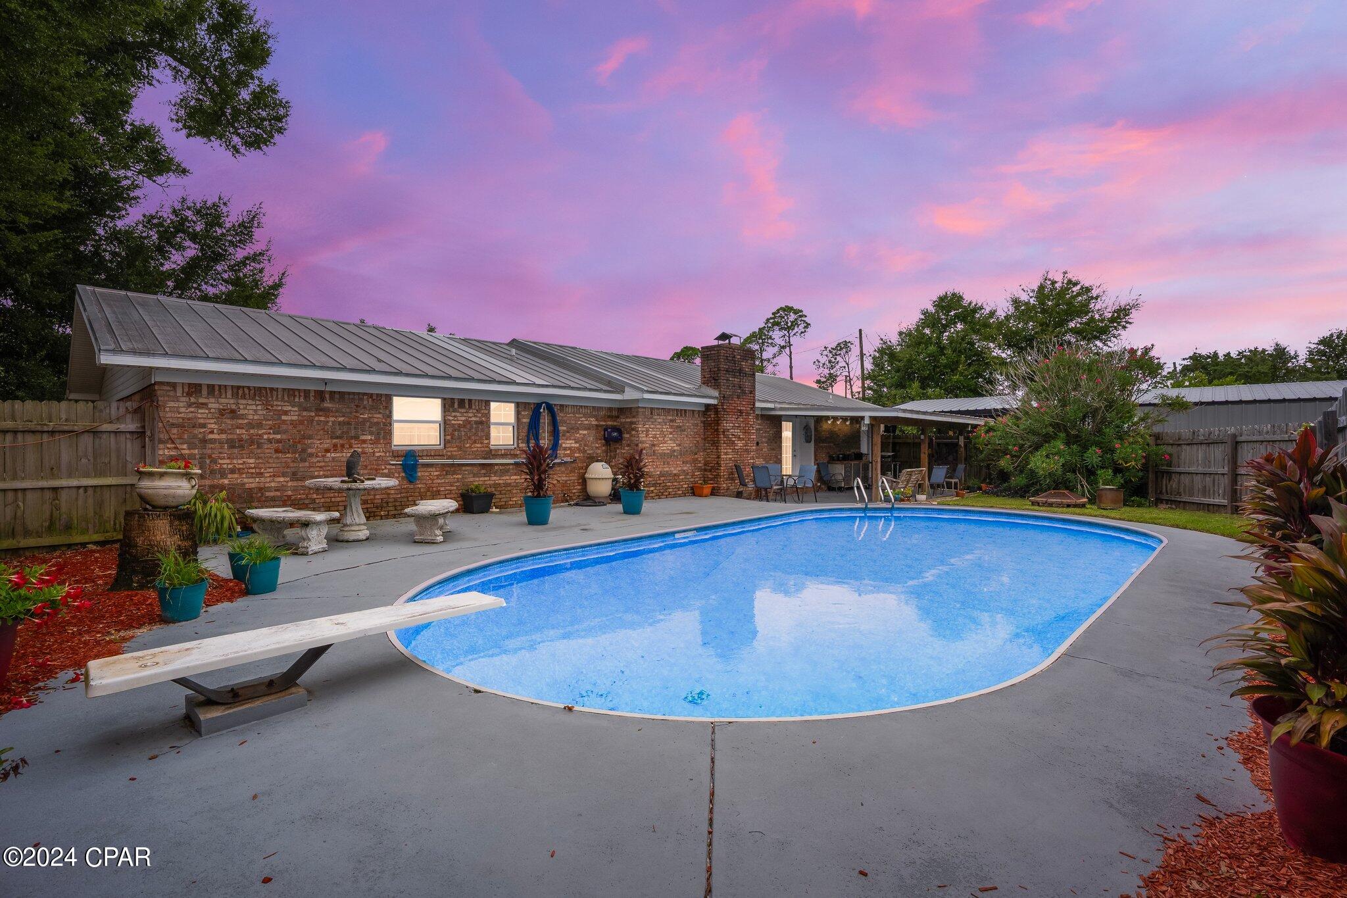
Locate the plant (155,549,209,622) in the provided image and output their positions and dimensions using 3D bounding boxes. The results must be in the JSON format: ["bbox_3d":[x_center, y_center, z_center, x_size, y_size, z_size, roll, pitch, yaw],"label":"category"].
[{"bbox_3d":[-3.430,0.941,4.170,0.320,0.465,0.320,-1,1,-39],"label":"plant"}]

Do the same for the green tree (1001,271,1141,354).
[{"bbox_3d":[18.300,-3.534,28.000,7.000,9.700,6.500,0,1,33],"label":"green tree"}]

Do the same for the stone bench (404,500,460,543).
[{"bbox_3d":[-3.120,0.935,7.830,0.550,0.415,1.330,0,0,-14],"label":"stone bench"}]

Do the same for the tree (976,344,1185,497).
[{"bbox_3d":[10.100,-0.668,15.000,4.600,3.870,4.200,0,1,34],"label":"tree"}]

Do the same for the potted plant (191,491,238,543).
[{"bbox_3d":[-5.820,0.825,7.500,0.600,0.660,0.550,0,1,-38],"label":"potted plant"}]

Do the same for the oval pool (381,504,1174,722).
[{"bbox_3d":[2.133,1.668,6.826,4.960,1.100,10.020,0,1,44],"label":"oval pool"}]

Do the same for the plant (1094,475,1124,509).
[{"bbox_3d":[8.974,0.890,12.300,0.480,0.690,0.480,0,0,0],"label":"plant"}]

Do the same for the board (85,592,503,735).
[{"bbox_3d":[-1.730,1.050,3.030,0.360,0.320,1.770,0,1,44],"label":"board"}]

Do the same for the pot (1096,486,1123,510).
[{"bbox_3d":[8.974,1.000,12.300,0.450,0.450,0.450,0,0,0],"label":"pot"}]

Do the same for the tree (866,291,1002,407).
[{"bbox_3d":[12.159,-3.100,28.000,6.400,8.600,6.200,0,0,0],"label":"tree"}]

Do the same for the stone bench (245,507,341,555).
[{"bbox_3d":[-4.430,0.945,6.930,1.330,0.415,0.550,0,1,27],"label":"stone bench"}]

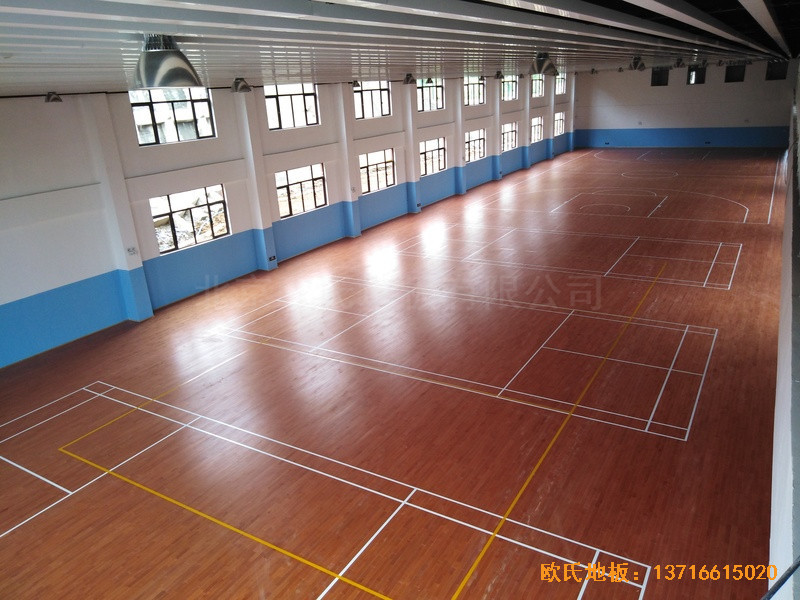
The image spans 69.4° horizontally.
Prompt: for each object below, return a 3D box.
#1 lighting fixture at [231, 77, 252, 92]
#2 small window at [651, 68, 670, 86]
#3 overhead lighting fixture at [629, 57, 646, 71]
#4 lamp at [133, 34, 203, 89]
[{"bbox_3d":[-2.971,-4.027,10.797,0.360,0.310,0.360,9,23,31],"label":"lighting fixture"},{"bbox_3d":[23.572,-20.187,52.283,1.450,1.600,0.150,9,23,31],"label":"small window"},{"bbox_3d":[5.202,-5.192,12.673,0.360,0.310,0.360,9,23,31],"label":"overhead lighting fixture"},{"bbox_3d":[-1.282,-1.306,3.158,0.360,0.310,0.360,9,23,31],"label":"lamp"}]

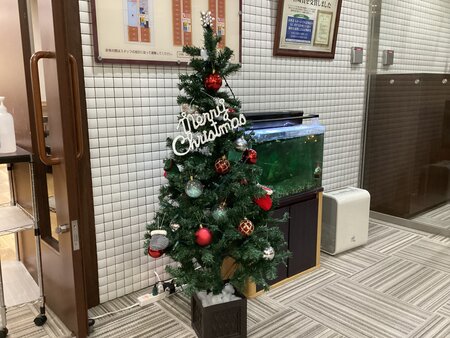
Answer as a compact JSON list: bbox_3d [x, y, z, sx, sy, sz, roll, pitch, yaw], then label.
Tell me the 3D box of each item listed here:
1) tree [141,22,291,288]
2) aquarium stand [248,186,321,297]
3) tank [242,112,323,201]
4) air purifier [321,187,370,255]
[{"bbox_3d":[-0.041,0.002,1.684,0.650,1.255,0.630,-6,13,-27],"label":"tree"},{"bbox_3d":[0.263,0.380,2.376,0.590,0.500,0.320,-10,14,-39],"label":"aquarium stand"},{"bbox_3d":[0.259,-0.076,2.285,0.585,0.430,0.310,-10,14,-39],"label":"tank"},{"bbox_3d":[0.807,0.347,2.805,0.335,0.390,0.220,-8,13,-34],"label":"air purifier"}]

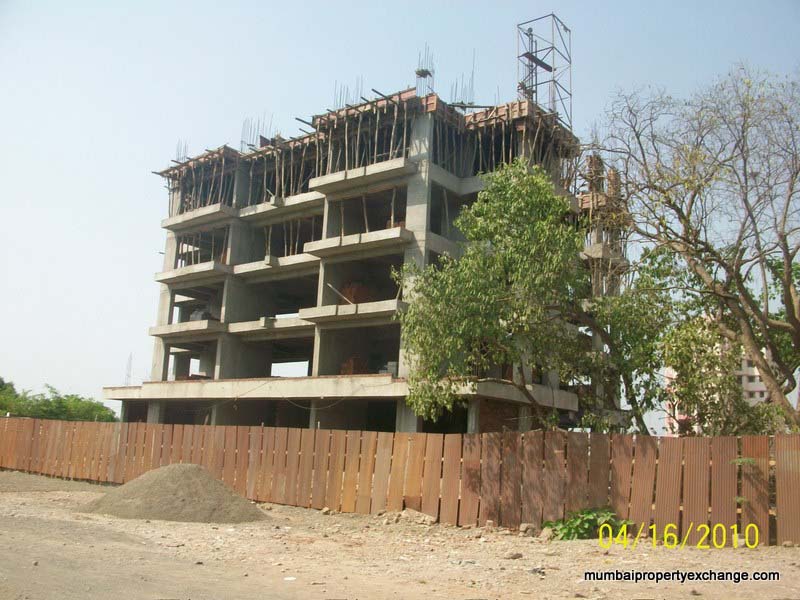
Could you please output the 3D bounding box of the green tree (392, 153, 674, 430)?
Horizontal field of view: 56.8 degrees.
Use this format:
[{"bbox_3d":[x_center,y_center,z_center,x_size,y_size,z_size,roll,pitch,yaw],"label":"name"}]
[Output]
[{"bbox_3d":[3.157,0.916,17.706,6.400,8.800,5.800,3,-12,0],"label":"green tree"}]

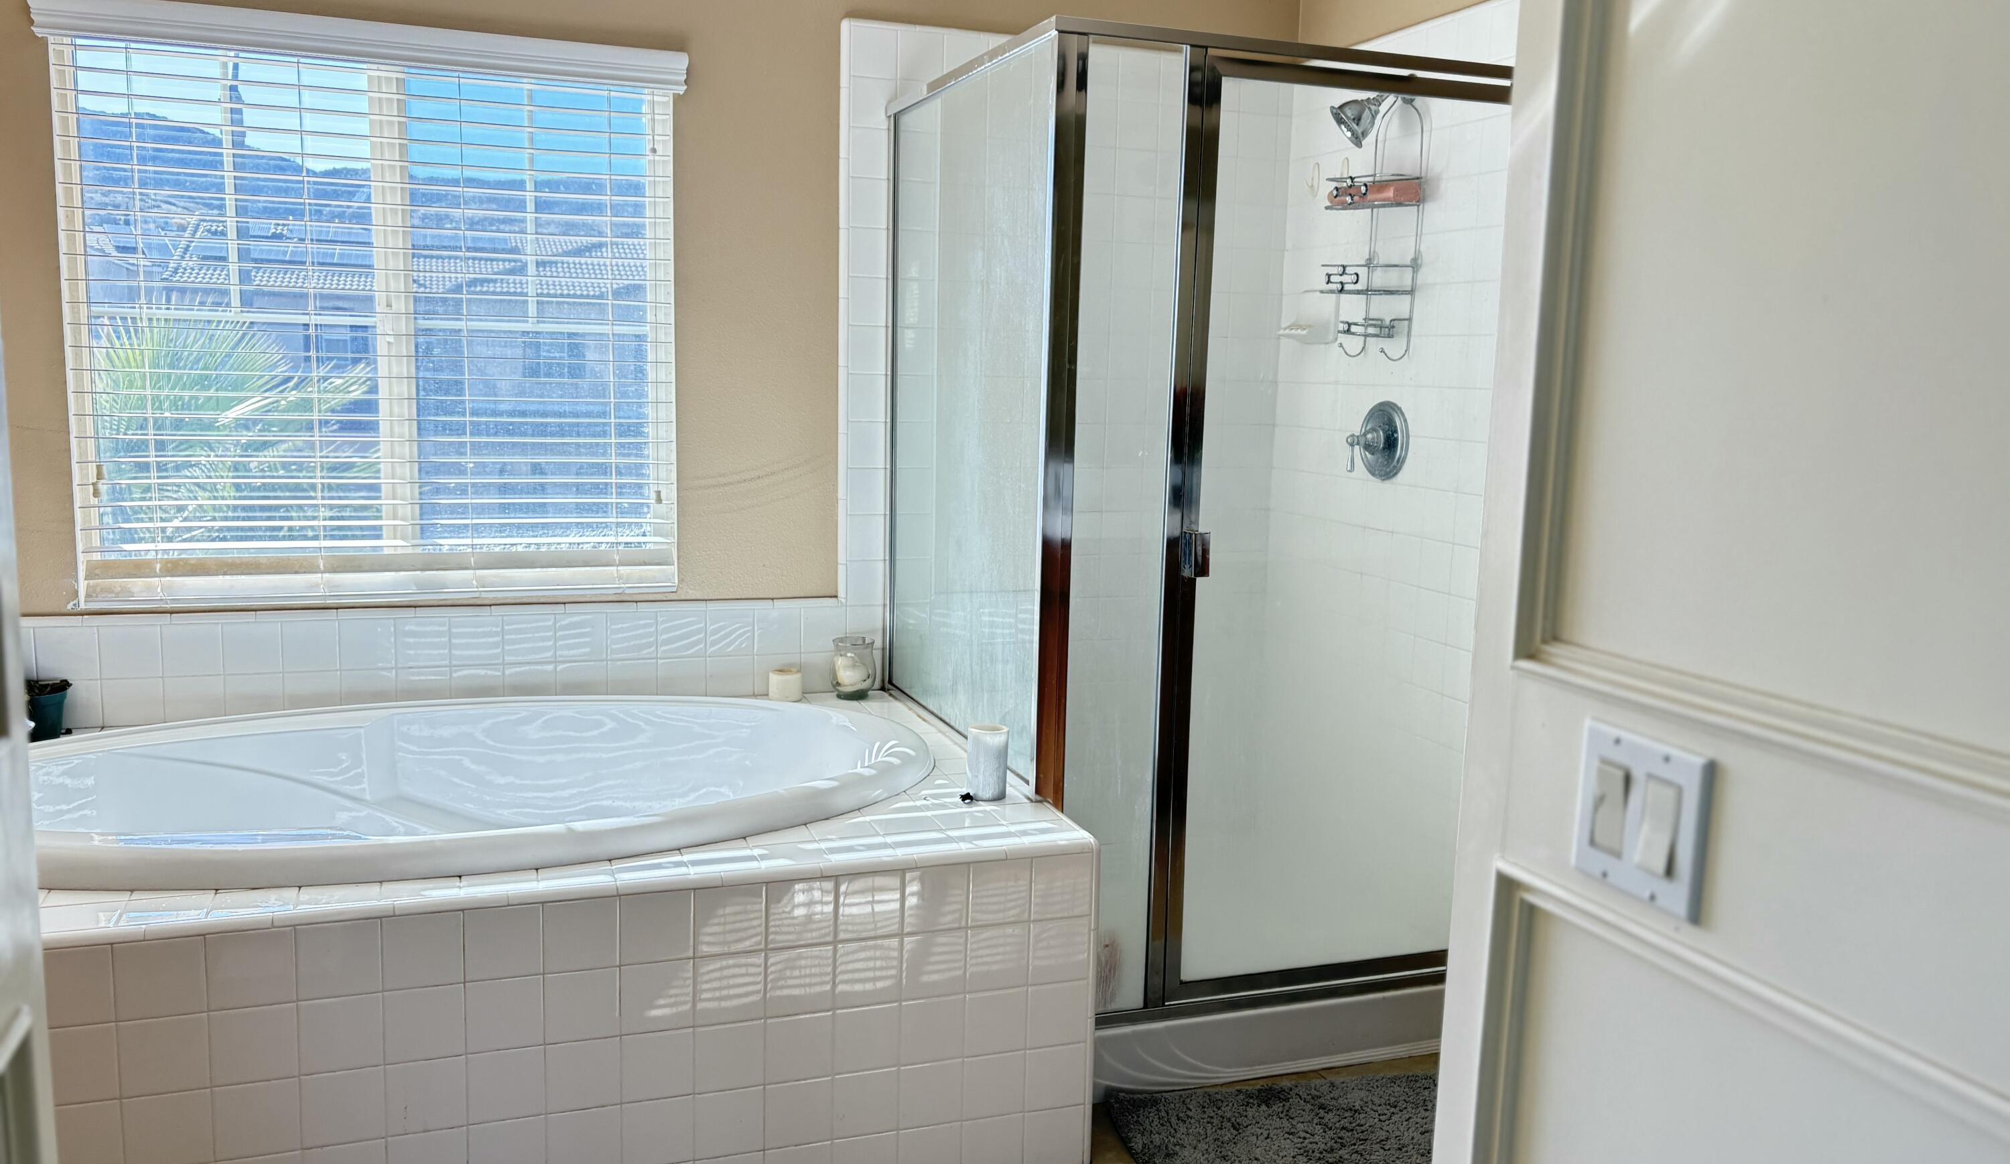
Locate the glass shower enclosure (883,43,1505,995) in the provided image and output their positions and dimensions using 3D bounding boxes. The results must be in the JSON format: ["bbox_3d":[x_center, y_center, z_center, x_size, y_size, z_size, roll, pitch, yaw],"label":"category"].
[{"bbox_3d":[0.394,-0.137,3.265,1.060,1.785,1.025,-1,8,-20],"label":"glass shower enclosure"}]

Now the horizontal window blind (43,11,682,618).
[{"bbox_3d":[-1.279,-0.542,3.140,1.225,1.180,0.080,-1,8,-20],"label":"horizontal window blind"}]

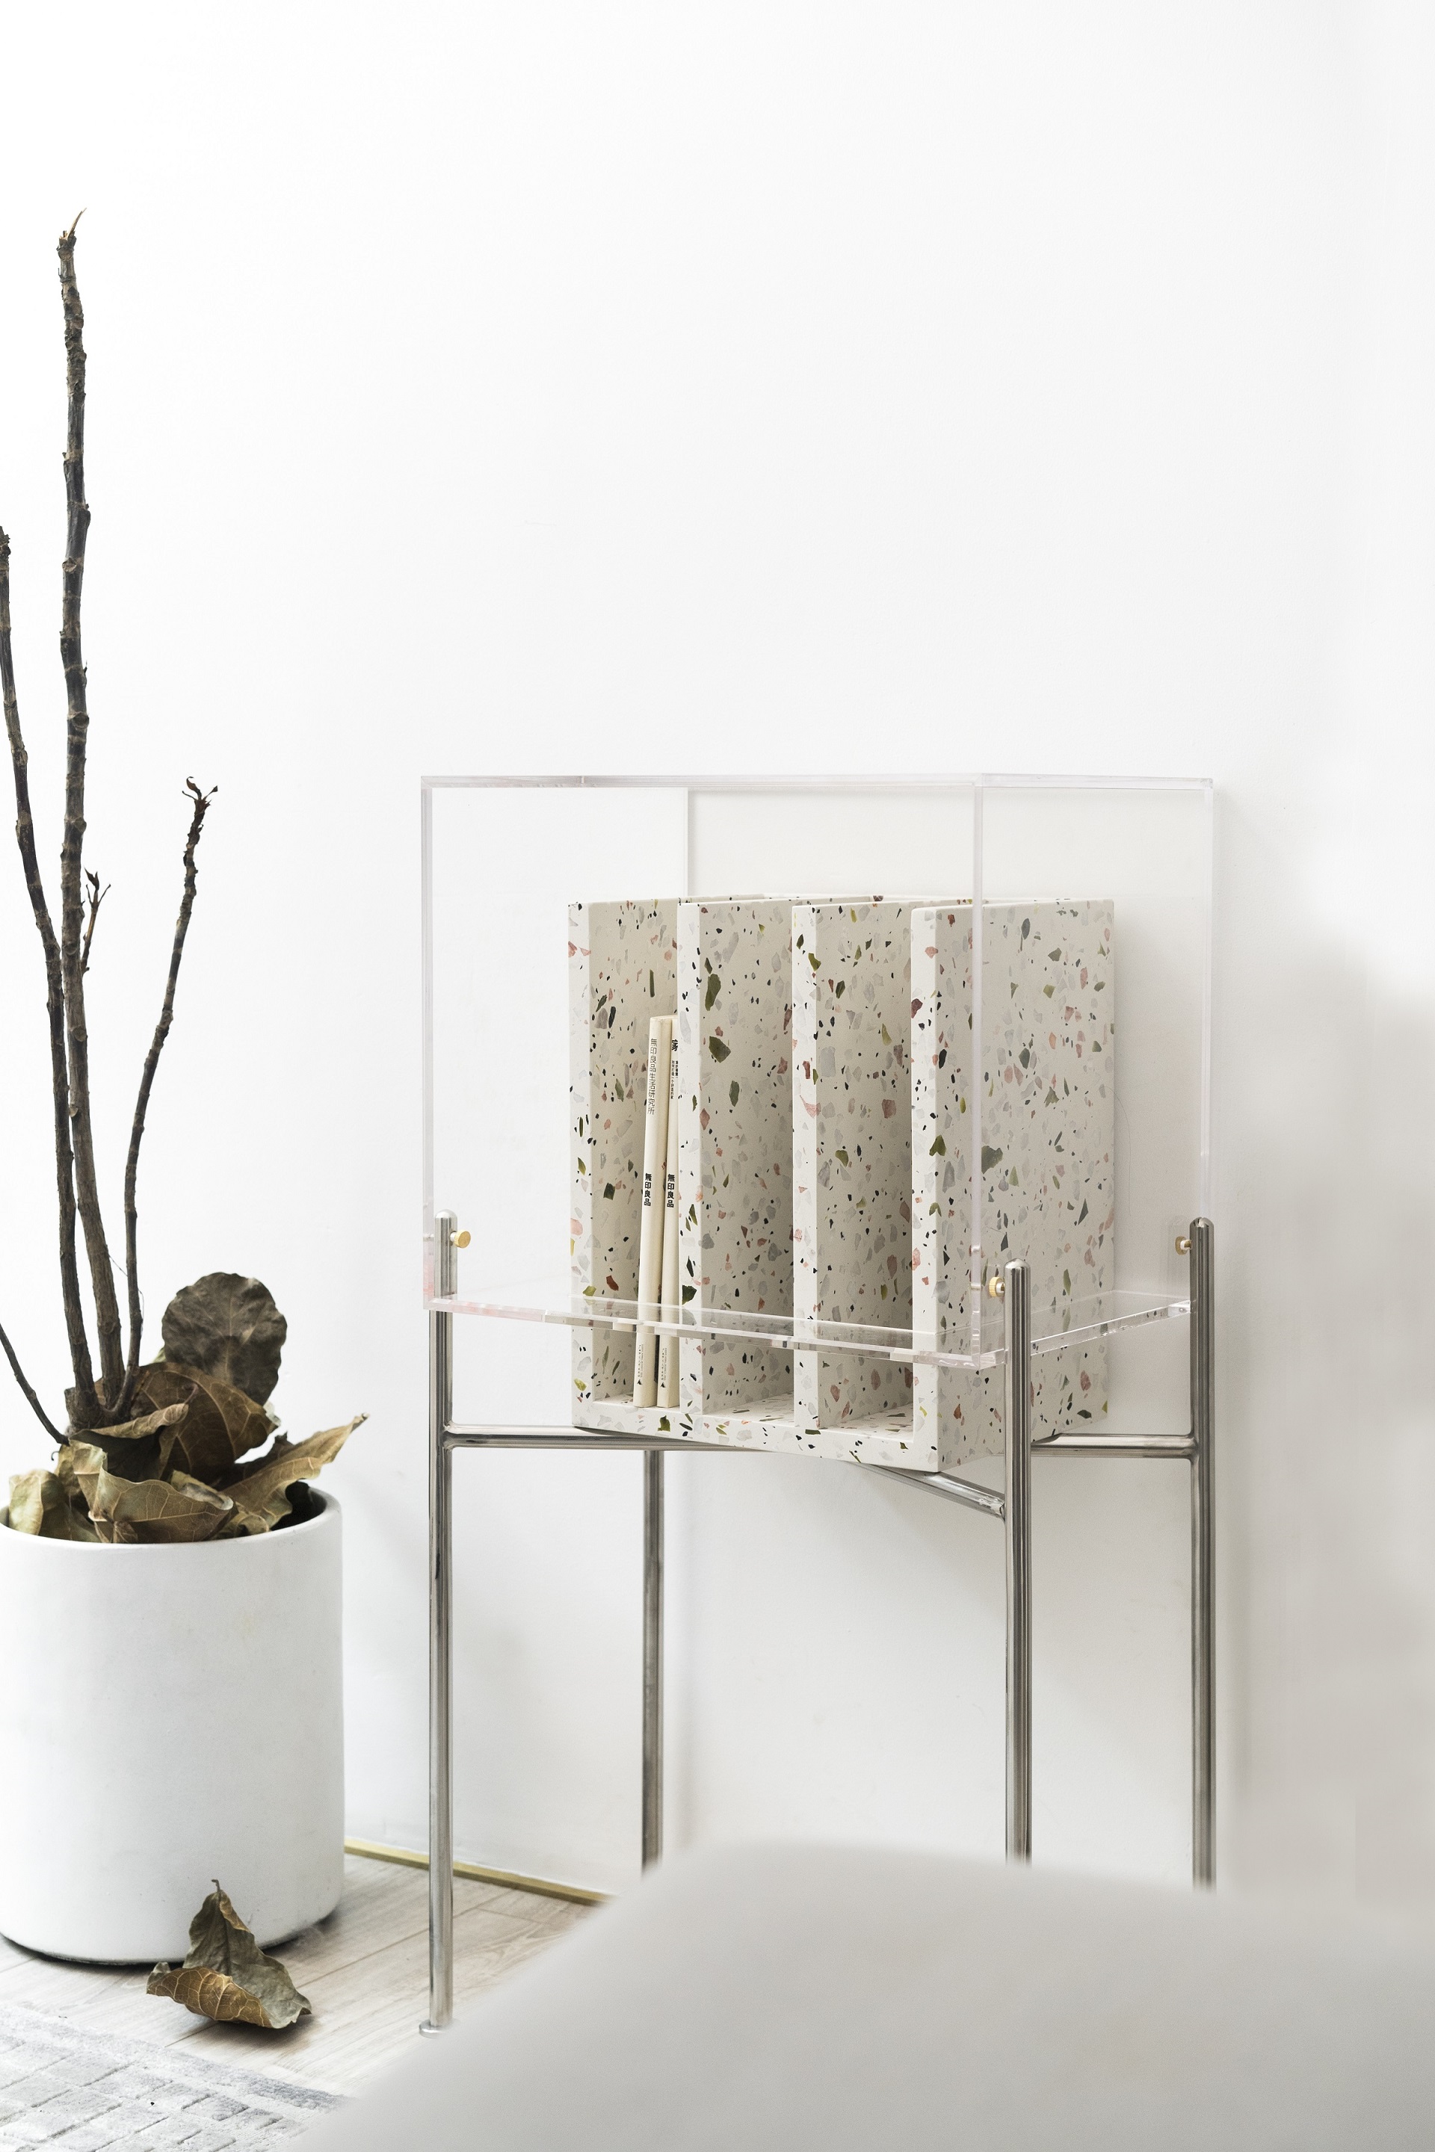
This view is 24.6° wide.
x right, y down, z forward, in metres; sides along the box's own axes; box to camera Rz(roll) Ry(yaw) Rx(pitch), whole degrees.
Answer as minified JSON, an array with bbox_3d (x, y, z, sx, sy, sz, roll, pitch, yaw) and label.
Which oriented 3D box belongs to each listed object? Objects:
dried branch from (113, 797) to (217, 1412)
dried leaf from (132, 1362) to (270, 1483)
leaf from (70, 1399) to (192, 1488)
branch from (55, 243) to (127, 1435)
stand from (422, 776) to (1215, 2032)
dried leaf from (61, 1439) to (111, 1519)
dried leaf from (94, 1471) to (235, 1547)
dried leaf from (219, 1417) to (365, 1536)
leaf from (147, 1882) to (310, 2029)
[{"bbox_3d":[-0.429,0.017,2.552,0.070,0.491,0.055,-1,4,-10],"label":"dried branch"},{"bbox_3d":[-0.401,0.268,2.559,0.104,0.081,0.065,-1,4,-9],"label":"dried leaf"},{"bbox_3d":[-0.446,0.279,2.499,0.086,0.052,0.060,-1,4,-10],"label":"leaf"},{"bbox_3d":[-0.486,-0.201,2.552,0.039,0.908,0.050,-1,4,-11],"label":"branch"},{"bbox_3d":[0.068,0.234,2.215,0.467,0.862,0.305,3,5,35],"label":"stand"},{"bbox_3d":[-0.477,0.304,2.482,0.038,0.051,0.040,-1,4,-11],"label":"dried leaf"},{"bbox_3d":[-0.415,0.324,2.457,0.105,0.045,0.065,-1,4,-10],"label":"dried leaf"},{"bbox_3d":[-0.323,0.303,2.499,0.108,0.074,0.075,-1,4,-7],"label":"dried leaf"},{"bbox_3d":[-0.345,0.621,2.323,0.111,0.072,0.085,-1,4,-9],"label":"leaf"}]

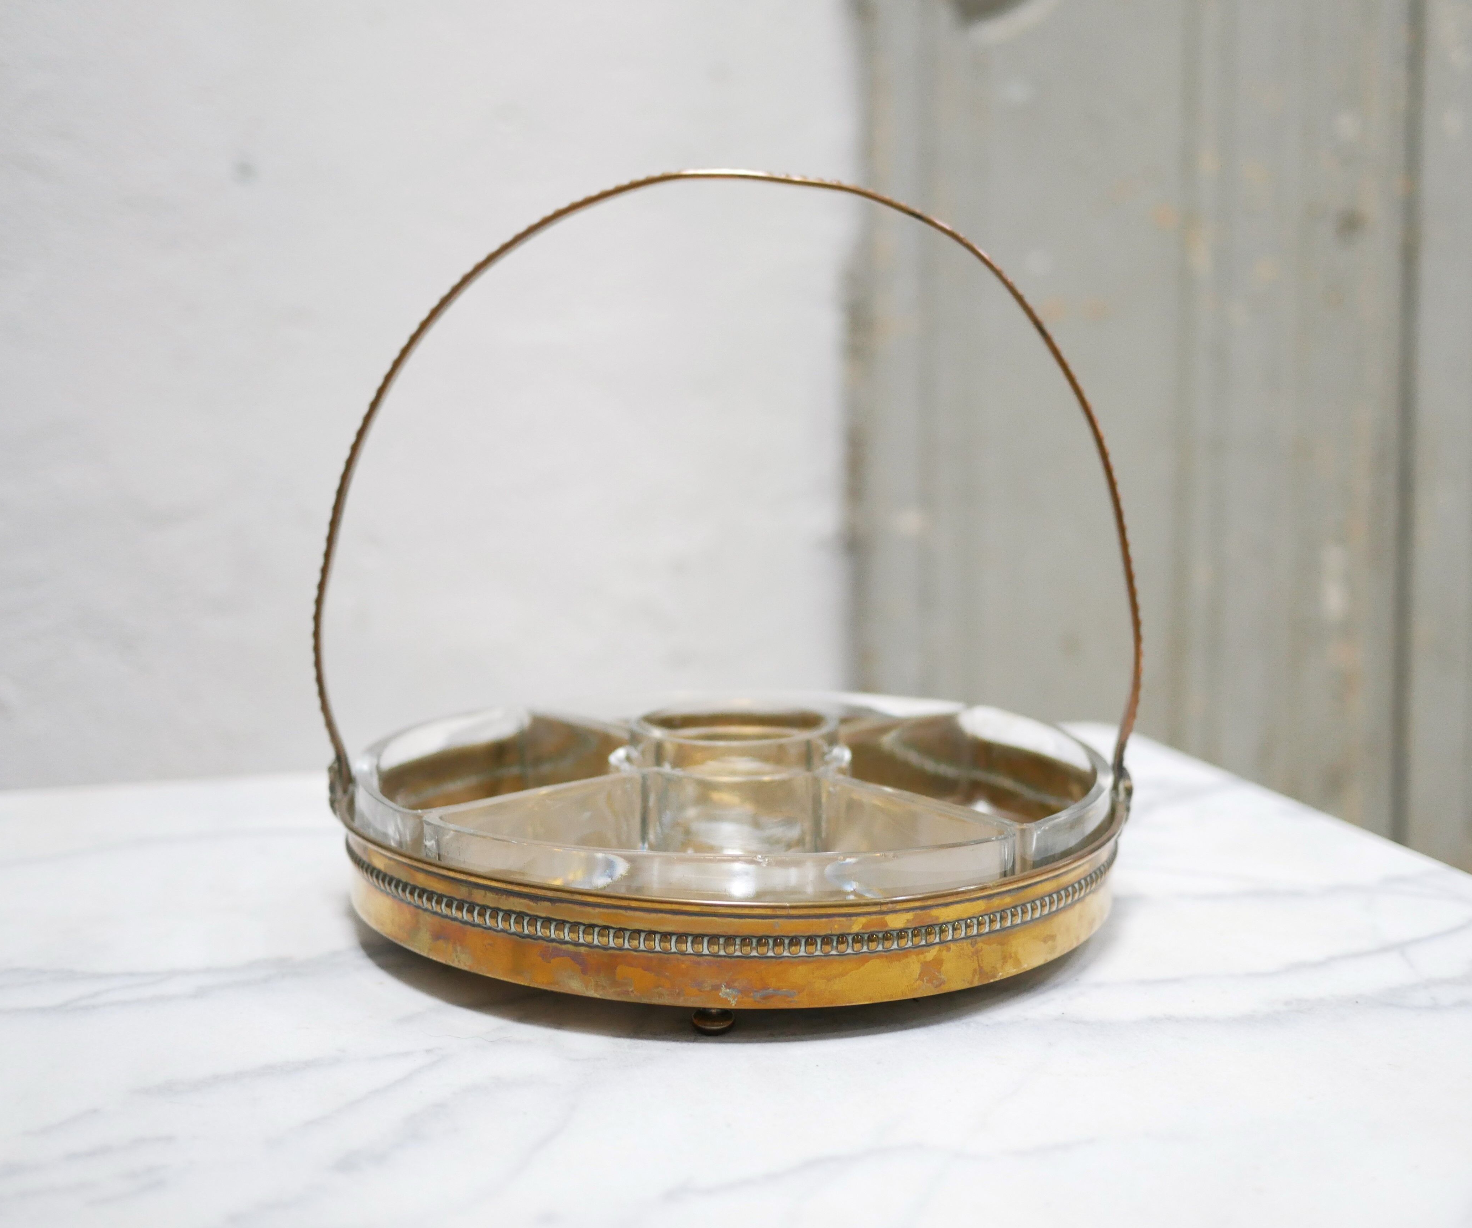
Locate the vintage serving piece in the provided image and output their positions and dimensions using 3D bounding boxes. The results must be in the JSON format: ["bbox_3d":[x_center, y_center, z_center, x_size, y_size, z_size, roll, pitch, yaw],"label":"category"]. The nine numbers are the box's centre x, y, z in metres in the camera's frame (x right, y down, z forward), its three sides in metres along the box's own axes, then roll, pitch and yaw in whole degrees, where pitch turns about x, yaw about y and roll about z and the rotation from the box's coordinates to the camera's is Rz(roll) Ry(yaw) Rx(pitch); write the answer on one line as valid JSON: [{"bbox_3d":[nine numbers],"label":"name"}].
[{"bbox_3d":[-0.002,-0.019,0.582,0.257,0.227,0.240,0,8,0],"label":"vintage serving piece"}]

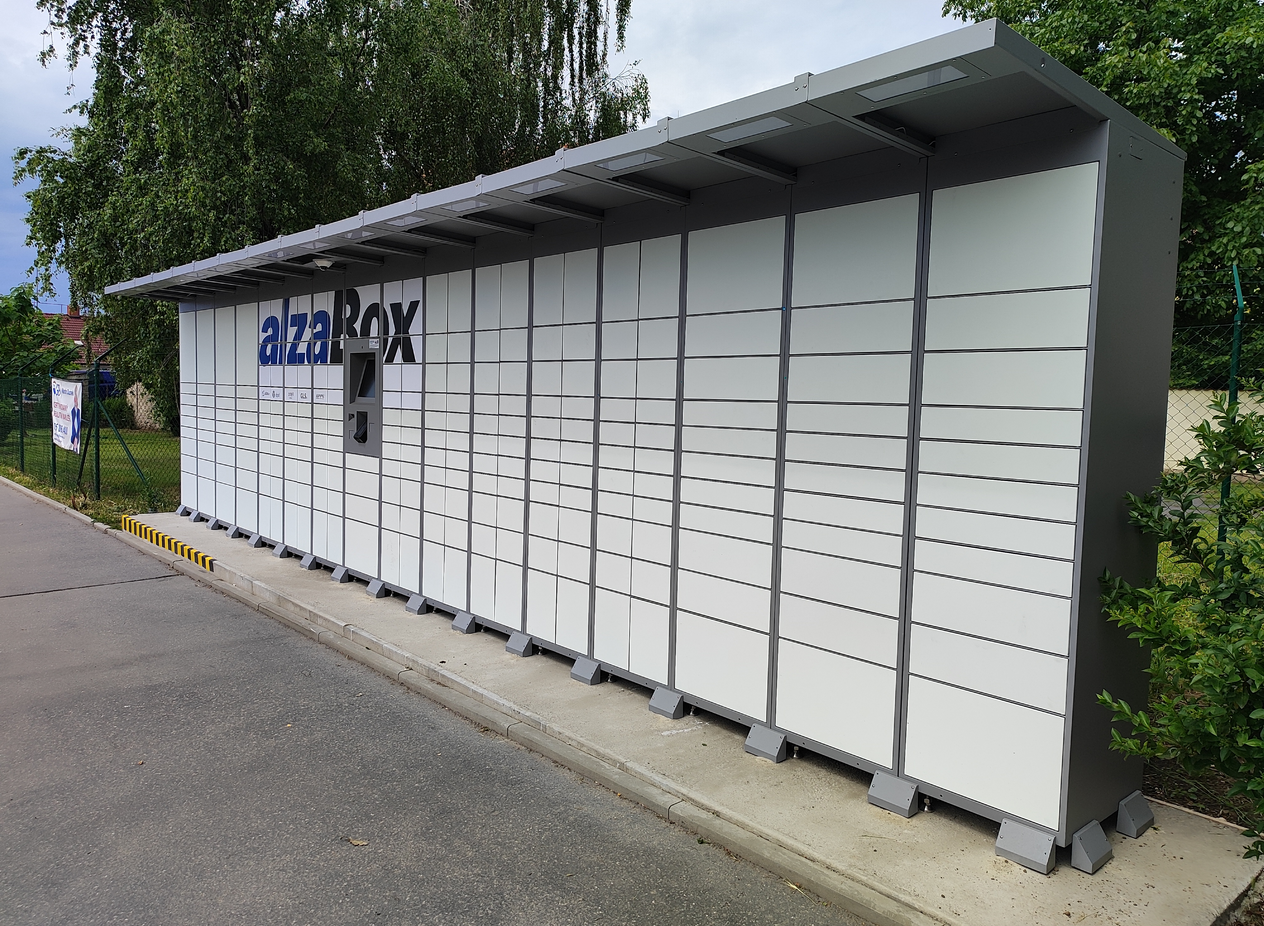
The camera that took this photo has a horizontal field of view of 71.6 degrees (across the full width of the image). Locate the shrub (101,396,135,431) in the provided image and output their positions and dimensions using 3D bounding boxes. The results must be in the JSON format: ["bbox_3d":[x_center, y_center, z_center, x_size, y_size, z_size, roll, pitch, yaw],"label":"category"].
[{"bbox_3d":[-17.502,-1.724,29.824,1.045,1.167,1.045,-1,5,-30],"label":"shrub"}]

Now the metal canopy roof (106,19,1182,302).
[{"bbox_3d":[-1.704,-1.388,5.907,1.332,0.115,9.200,-2,6,-42],"label":"metal canopy roof"}]

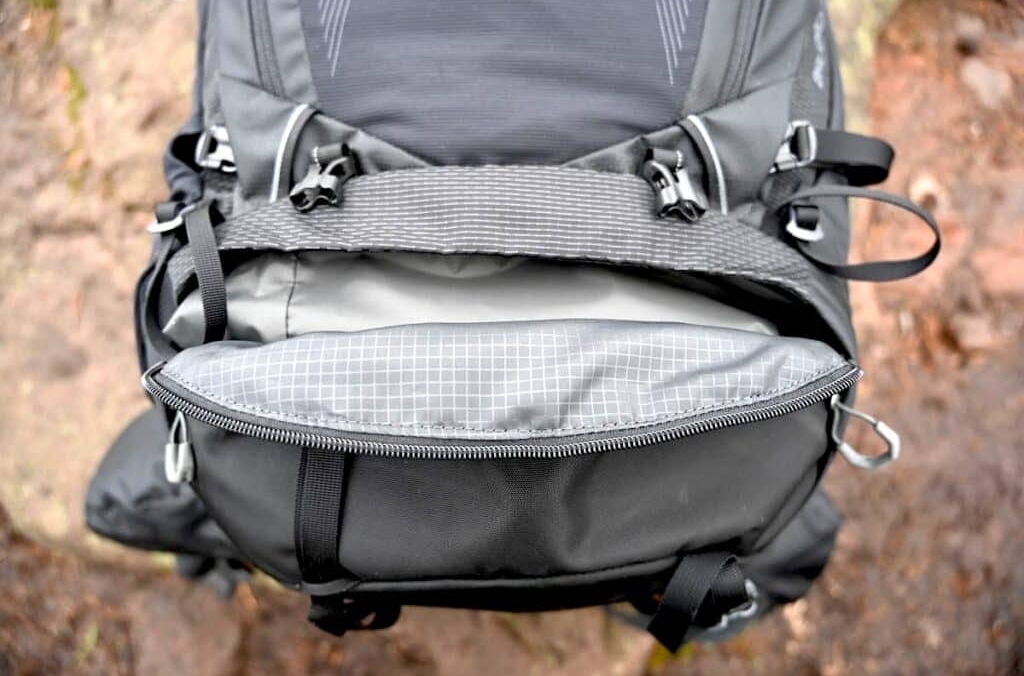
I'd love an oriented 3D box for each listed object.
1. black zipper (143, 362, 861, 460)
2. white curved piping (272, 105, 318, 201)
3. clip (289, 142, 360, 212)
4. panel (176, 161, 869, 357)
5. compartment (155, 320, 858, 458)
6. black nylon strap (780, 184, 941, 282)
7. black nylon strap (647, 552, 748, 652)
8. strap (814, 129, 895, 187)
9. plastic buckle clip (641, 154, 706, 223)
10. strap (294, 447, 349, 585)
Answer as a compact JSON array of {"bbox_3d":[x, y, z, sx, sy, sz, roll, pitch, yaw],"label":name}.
[{"bbox_3d":[-0.004,0.034,0.316,0.346,0.034,0.048,0,70,0],"label":"black zipper"},{"bbox_3d":[-0.110,-0.092,0.340,0.020,0.015,0.046,1,80,12],"label":"white curved piping"},{"bbox_3d":[-0.088,-0.075,0.320,0.029,0.017,0.035,18,90,2],"label":"clip"},{"bbox_3d":[-0.001,-0.039,0.322,0.345,0.050,0.085,0,87,0],"label":"panel"},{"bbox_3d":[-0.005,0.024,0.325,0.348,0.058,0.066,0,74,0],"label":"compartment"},{"bbox_3d":[0.184,-0.056,0.360,0.084,0.028,0.052,0,84,0],"label":"black nylon strap"},{"bbox_3d":[0.094,0.133,0.345,0.051,0.028,0.052,0,99,0],"label":"black nylon strap"},{"bbox_3d":[0.183,-0.096,0.365,0.044,0.022,0.030,0,87,0],"label":"strap"},{"bbox_3d":[0.076,-0.070,0.320,0.027,0.017,0.035,-14,90,-1],"label":"plastic buckle clip"},{"bbox_3d":[-0.087,0.082,0.312,0.021,0.010,0.066,3,105,-1],"label":"strap"}]

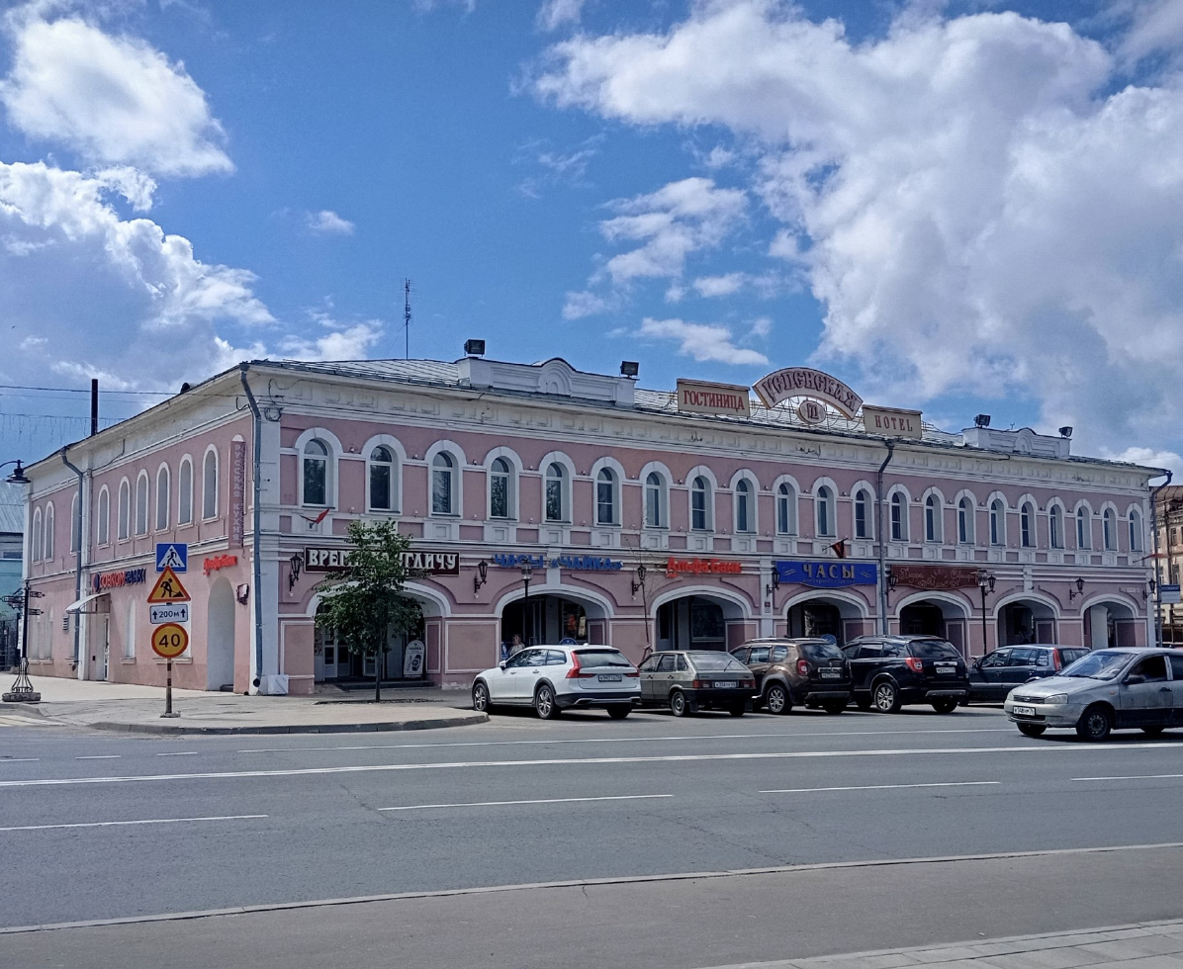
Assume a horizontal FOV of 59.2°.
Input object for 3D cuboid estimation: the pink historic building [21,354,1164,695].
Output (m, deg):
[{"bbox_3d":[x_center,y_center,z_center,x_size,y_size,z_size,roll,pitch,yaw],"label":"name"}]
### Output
[{"bbox_3d":[1.777,2.939,49.993,45.200,11.300,24.800,5,-9,-33],"label":"pink historic building"}]

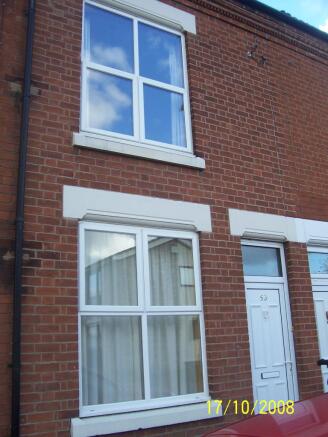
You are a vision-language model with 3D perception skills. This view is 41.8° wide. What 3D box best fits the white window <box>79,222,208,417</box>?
[{"bbox_3d":[-0.187,0.996,4.467,1.430,1.820,0.100,7,-18,-29],"label":"white window"}]

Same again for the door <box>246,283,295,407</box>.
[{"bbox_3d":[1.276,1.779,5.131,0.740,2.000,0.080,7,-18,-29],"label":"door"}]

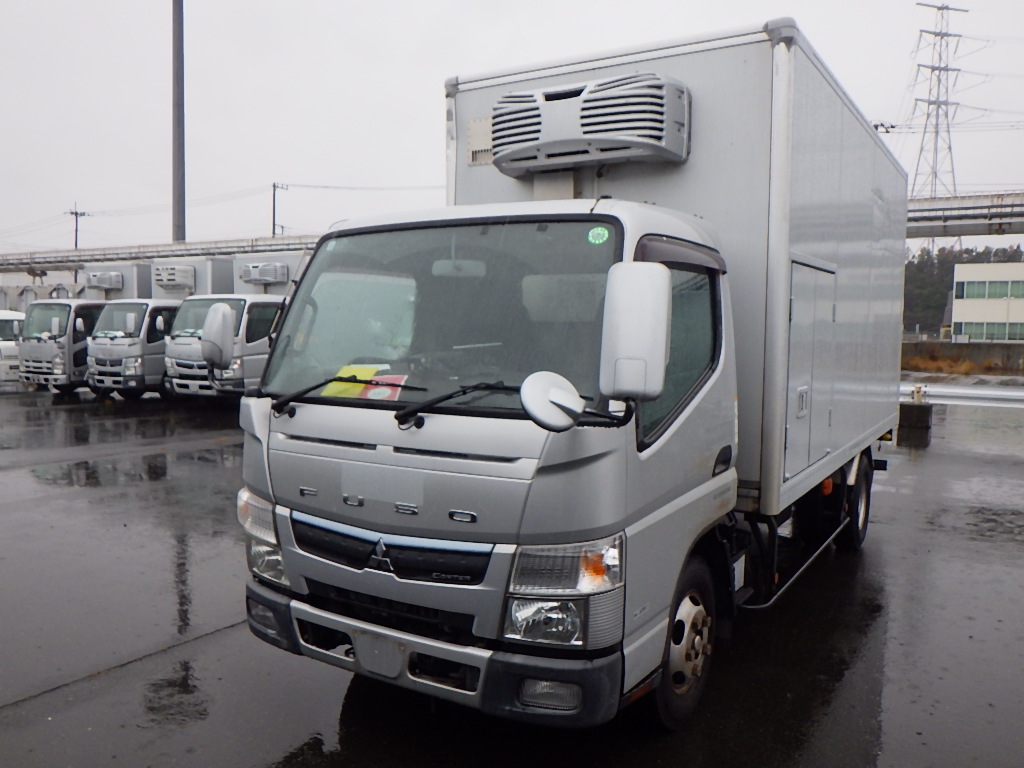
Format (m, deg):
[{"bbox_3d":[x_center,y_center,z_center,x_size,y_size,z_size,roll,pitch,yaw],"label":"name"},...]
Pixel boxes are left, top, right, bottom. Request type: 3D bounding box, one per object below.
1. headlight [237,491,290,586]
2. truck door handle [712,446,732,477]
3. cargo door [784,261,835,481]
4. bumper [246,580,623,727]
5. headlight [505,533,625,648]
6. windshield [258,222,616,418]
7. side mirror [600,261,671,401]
[{"bbox_3d":[-0.976,0.592,3.365,0.365,0.367,0.199,3,5,32],"label":"headlight"},{"bbox_3d":[0.869,0.314,3.419,0.046,0.102,0.245,3,5,32],"label":"truck door handle"},{"bbox_3d":[1.532,-0.081,4.275,0.056,1.025,1.030,3,5,32],"label":"cargo door"},{"bbox_3d":[-0.408,0.954,3.030,1.652,0.229,0.291,3,5,32],"label":"bumper"},{"bbox_3d":[0.170,0.649,2.658,0.365,0.367,0.199,3,5,32],"label":"headlight"},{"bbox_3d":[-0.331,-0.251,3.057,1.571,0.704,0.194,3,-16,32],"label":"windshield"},{"bbox_3d":[0.333,-0.151,2.201,0.184,0.362,0.092,2,4,24],"label":"side mirror"}]

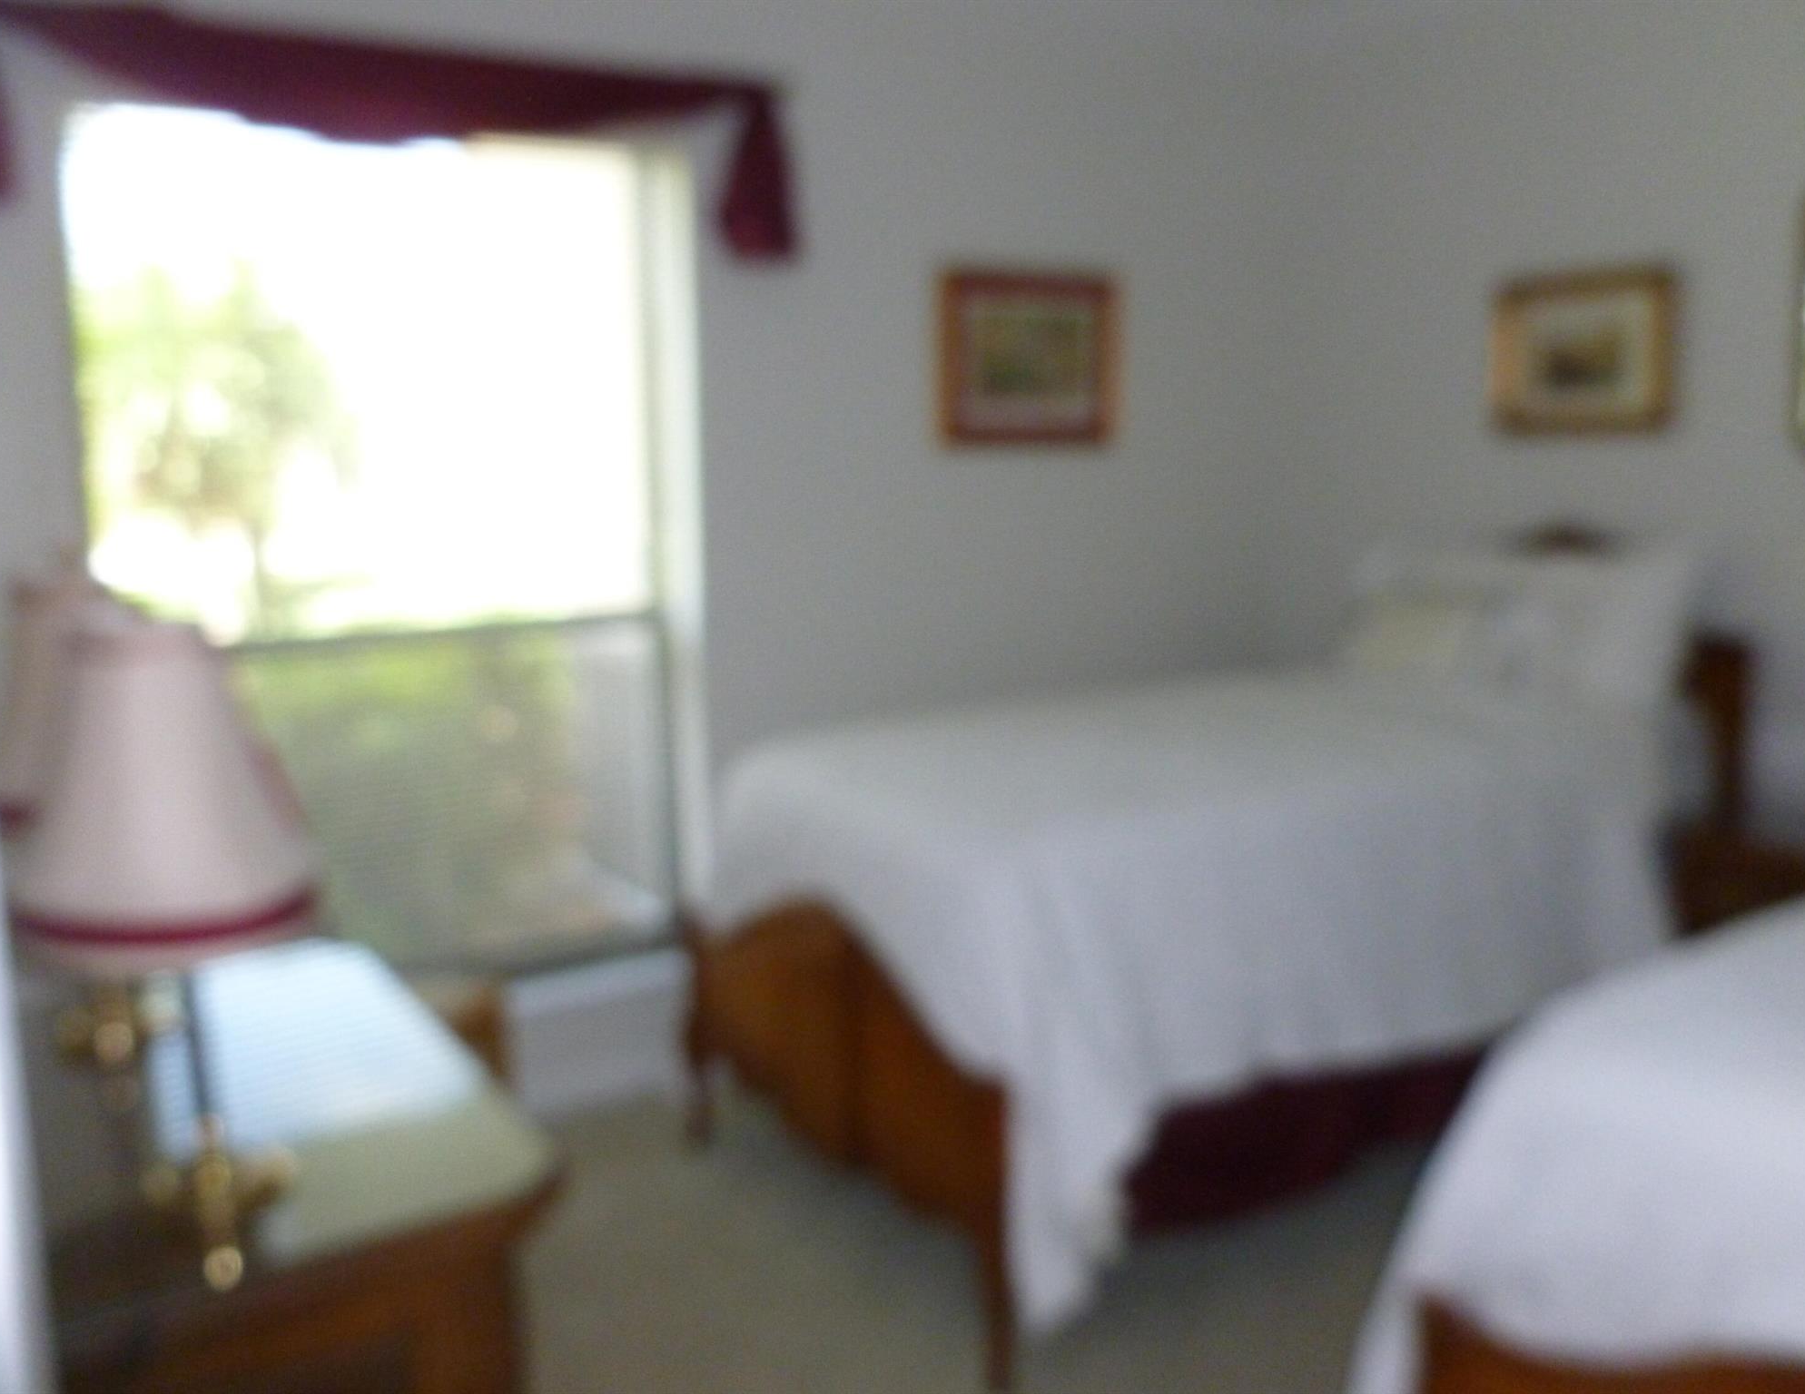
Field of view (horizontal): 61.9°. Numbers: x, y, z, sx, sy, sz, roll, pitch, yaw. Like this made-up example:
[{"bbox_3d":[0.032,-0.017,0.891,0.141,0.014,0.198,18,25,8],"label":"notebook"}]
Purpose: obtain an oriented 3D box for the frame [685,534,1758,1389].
[{"bbox_3d":[0.645,0.291,3.079,1.952,1.252,1.072,-6,11,-33],"label":"frame"}]

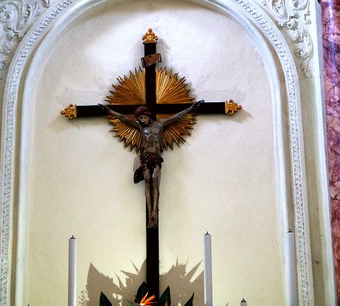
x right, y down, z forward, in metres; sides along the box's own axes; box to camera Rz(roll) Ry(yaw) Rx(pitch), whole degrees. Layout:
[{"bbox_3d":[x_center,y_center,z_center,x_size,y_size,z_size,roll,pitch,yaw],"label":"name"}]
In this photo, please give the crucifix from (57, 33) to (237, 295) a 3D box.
[{"bbox_3d":[-0.131,0.032,6.442,1.284,1.997,0.220,-2,-17,2],"label":"crucifix"}]

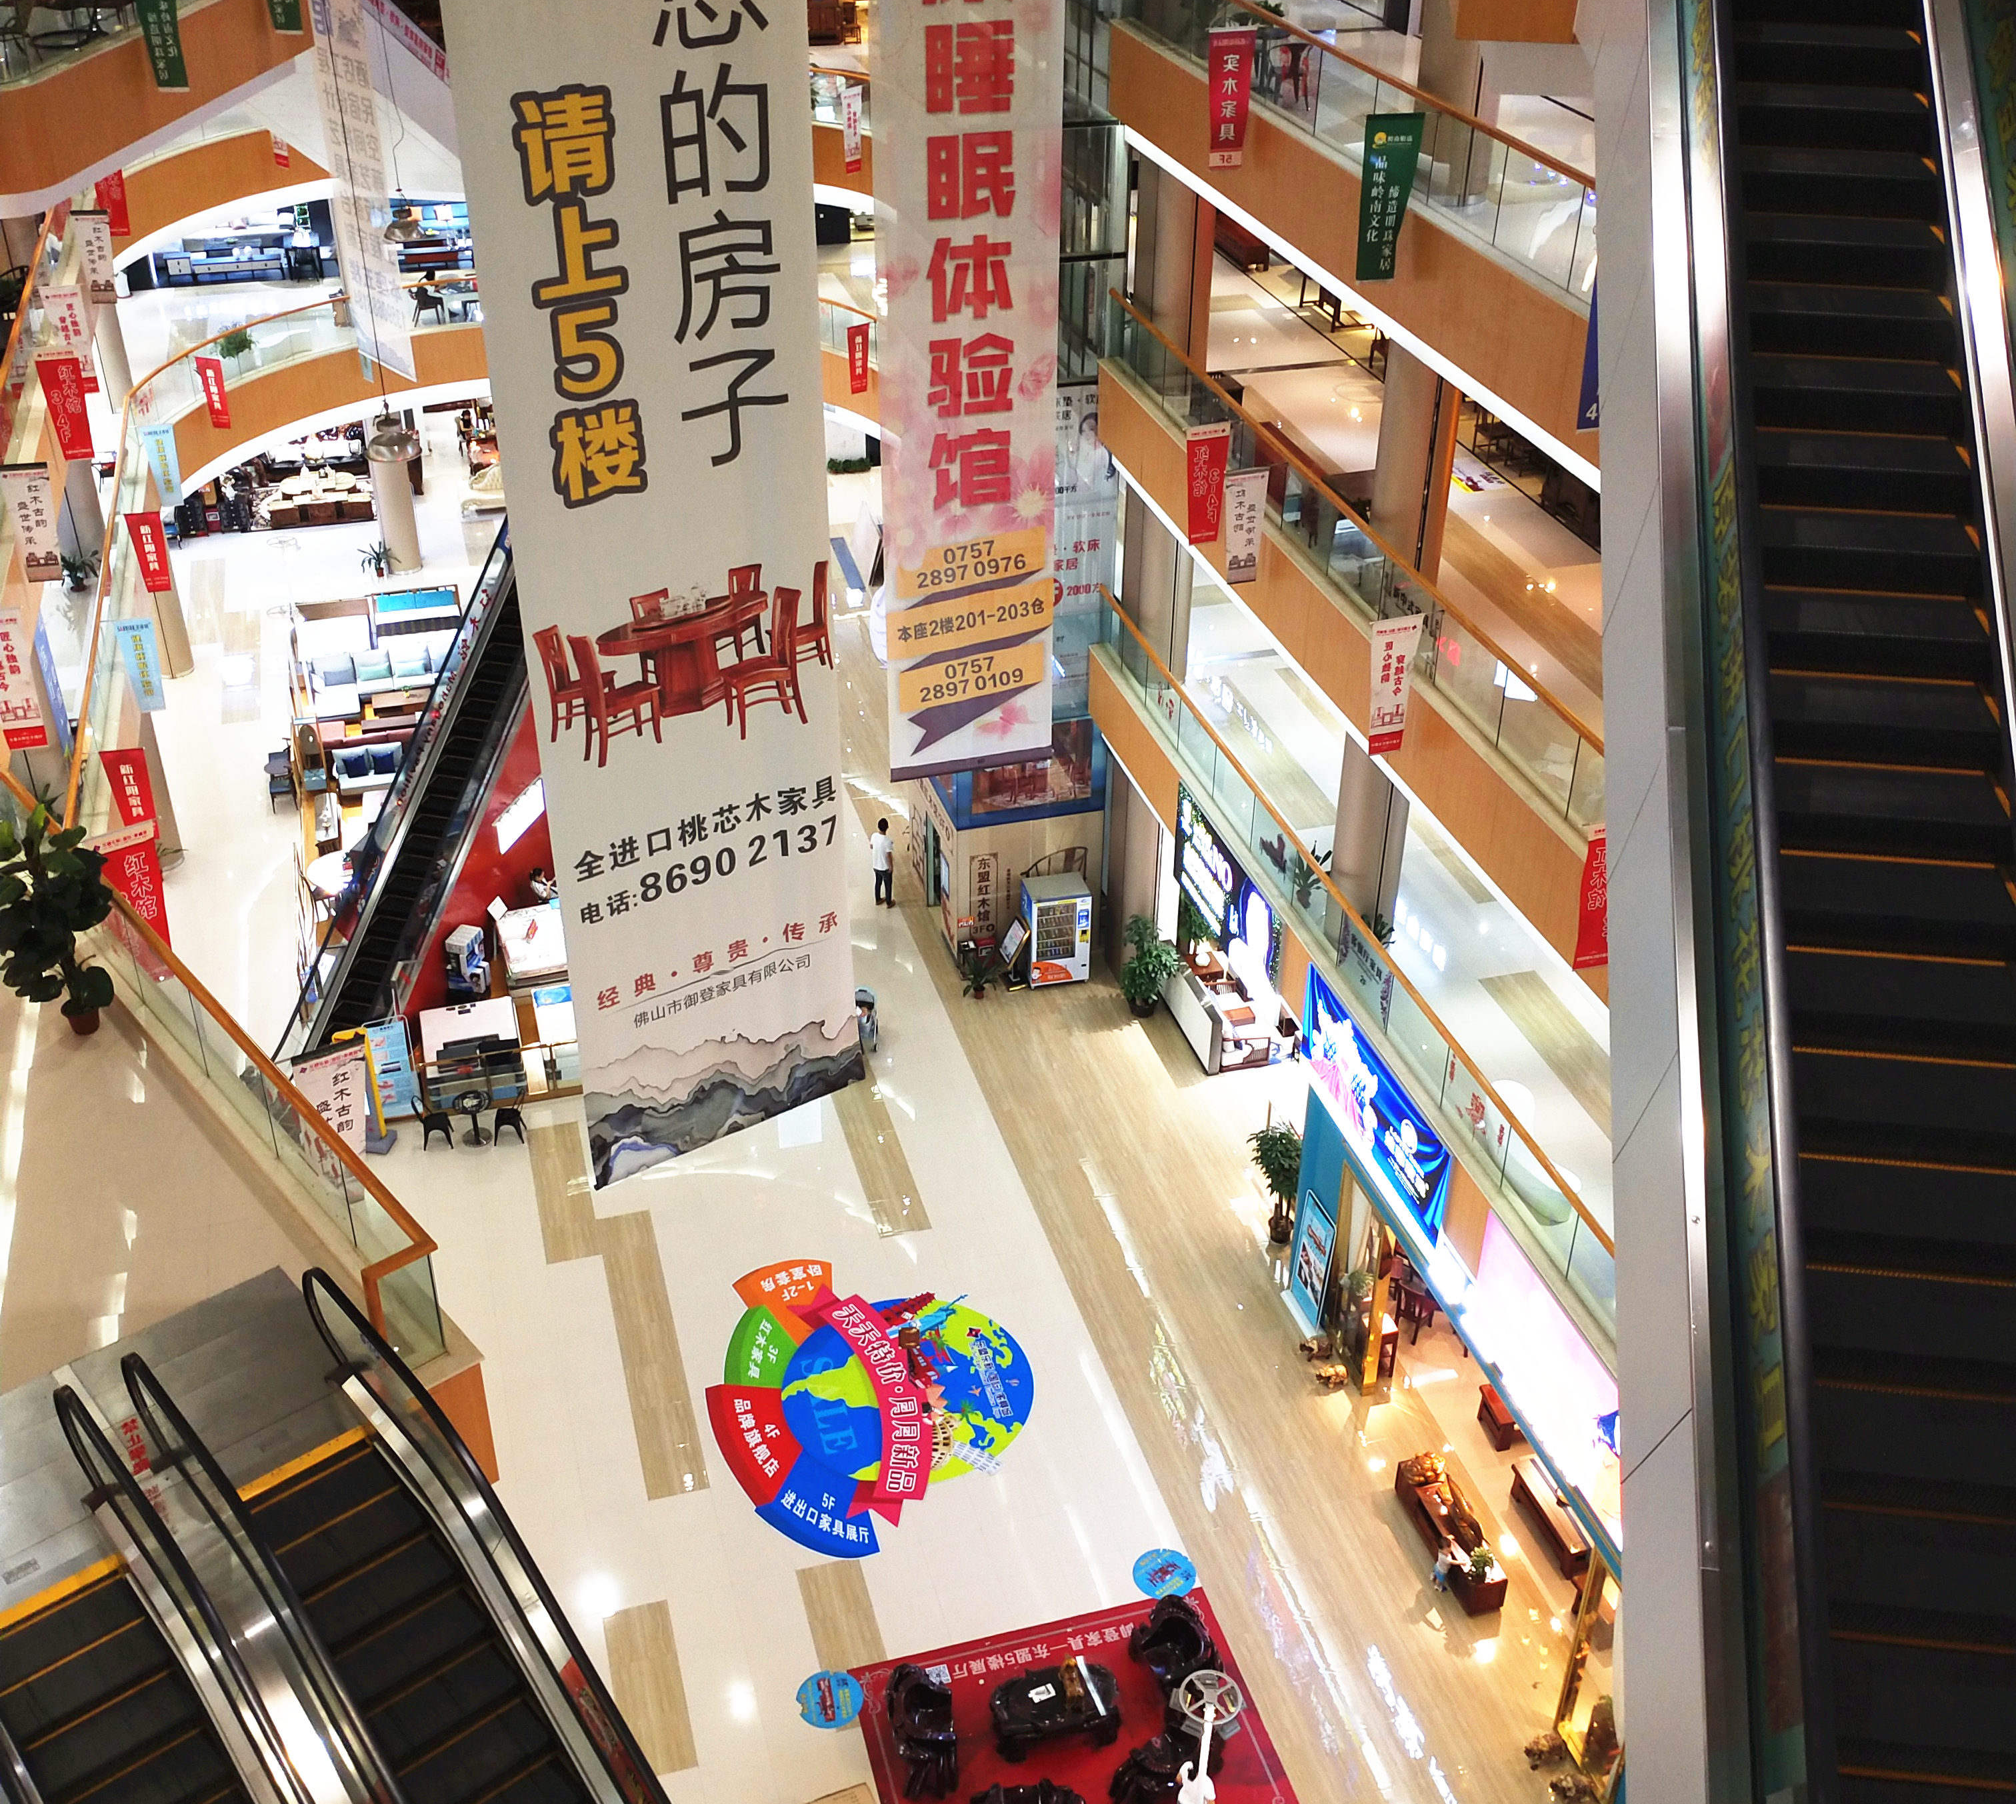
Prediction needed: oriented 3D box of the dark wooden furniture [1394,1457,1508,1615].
[{"bbox_3d":[5.497,7.782,28.836,0.530,0.640,2.220,-8,32,-13],"label":"dark wooden furniture"}]

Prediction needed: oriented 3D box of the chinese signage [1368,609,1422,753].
[{"bbox_3d":[4.229,-2.338,25.486,0.610,1.640,0.060,-8,32,-13],"label":"chinese signage"}]

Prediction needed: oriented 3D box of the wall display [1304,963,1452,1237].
[{"bbox_3d":[4.422,2.425,28.507,0.120,1.420,4.170,-8,32,-13],"label":"wall display"}]

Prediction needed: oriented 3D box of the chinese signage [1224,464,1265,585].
[{"bbox_3d":[3.026,-4.757,29.732,0.550,1.550,0.040,-8,32,-13],"label":"chinese signage"}]

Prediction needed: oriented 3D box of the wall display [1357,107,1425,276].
[{"bbox_3d":[3.917,-7.281,24.116,0.620,1.680,0.040,-8,32,-13],"label":"wall display"}]

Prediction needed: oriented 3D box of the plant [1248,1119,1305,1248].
[{"bbox_3d":[4.016,4.050,33.702,0.950,1.950,0.950,0,31,0],"label":"plant"}]

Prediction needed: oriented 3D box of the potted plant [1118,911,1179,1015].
[{"bbox_3d":[2.308,1.043,38.800,0.950,1.800,0.970,0,31,0],"label":"potted plant"}]

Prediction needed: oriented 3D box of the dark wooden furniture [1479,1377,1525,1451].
[{"bbox_3d":[6.481,6.771,30.622,0.420,0.500,0.720,-8,32,-13],"label":"dark wooden furniture"}]

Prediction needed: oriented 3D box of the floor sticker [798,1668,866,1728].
[{"bbox_3d":[-2.090,9.446,27.645,0.820,0.010,0.820,0,31,0],"label":"floor sticker"}]

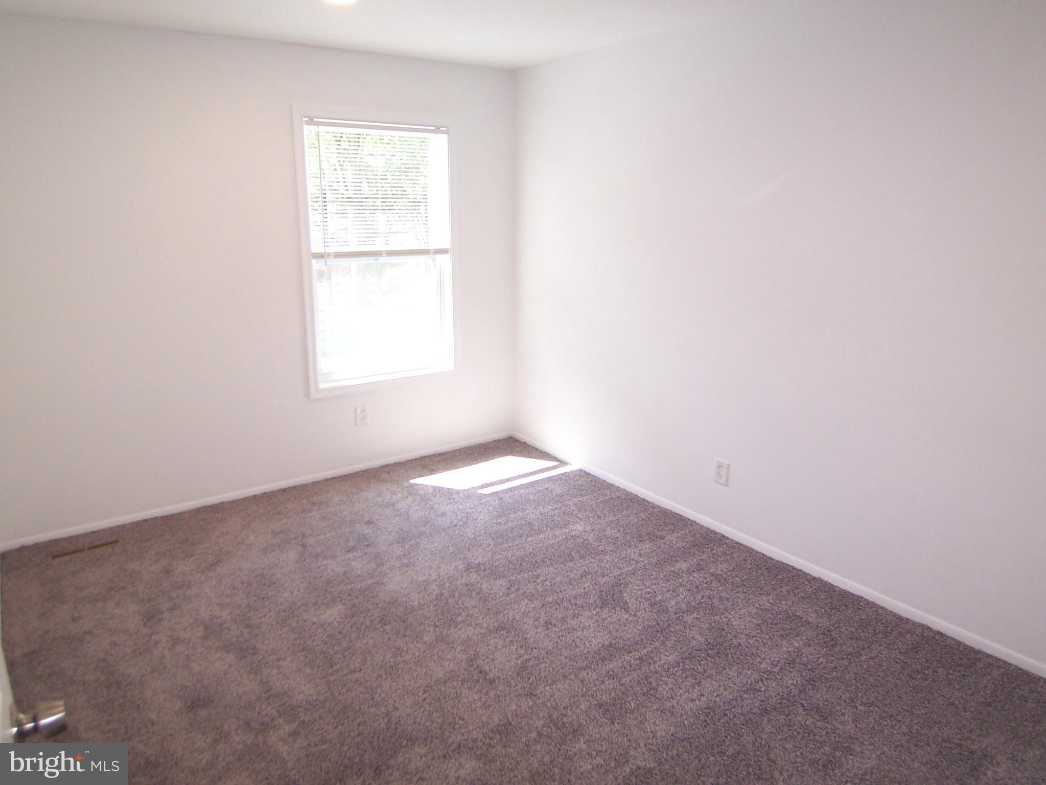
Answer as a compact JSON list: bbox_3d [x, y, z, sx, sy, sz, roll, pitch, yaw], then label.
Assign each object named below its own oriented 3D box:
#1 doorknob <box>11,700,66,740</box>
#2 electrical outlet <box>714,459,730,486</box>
[{"bbox_3d":[-0.669,0.456,0.966,0.061,0.062,0.062,-10,18,-32],"label":"doorknob"},{"bbox_3d":[0.956,0.388,3.346,0.008,0.116,0.072,-10,18,-34],"label":"electrical outlet"}]

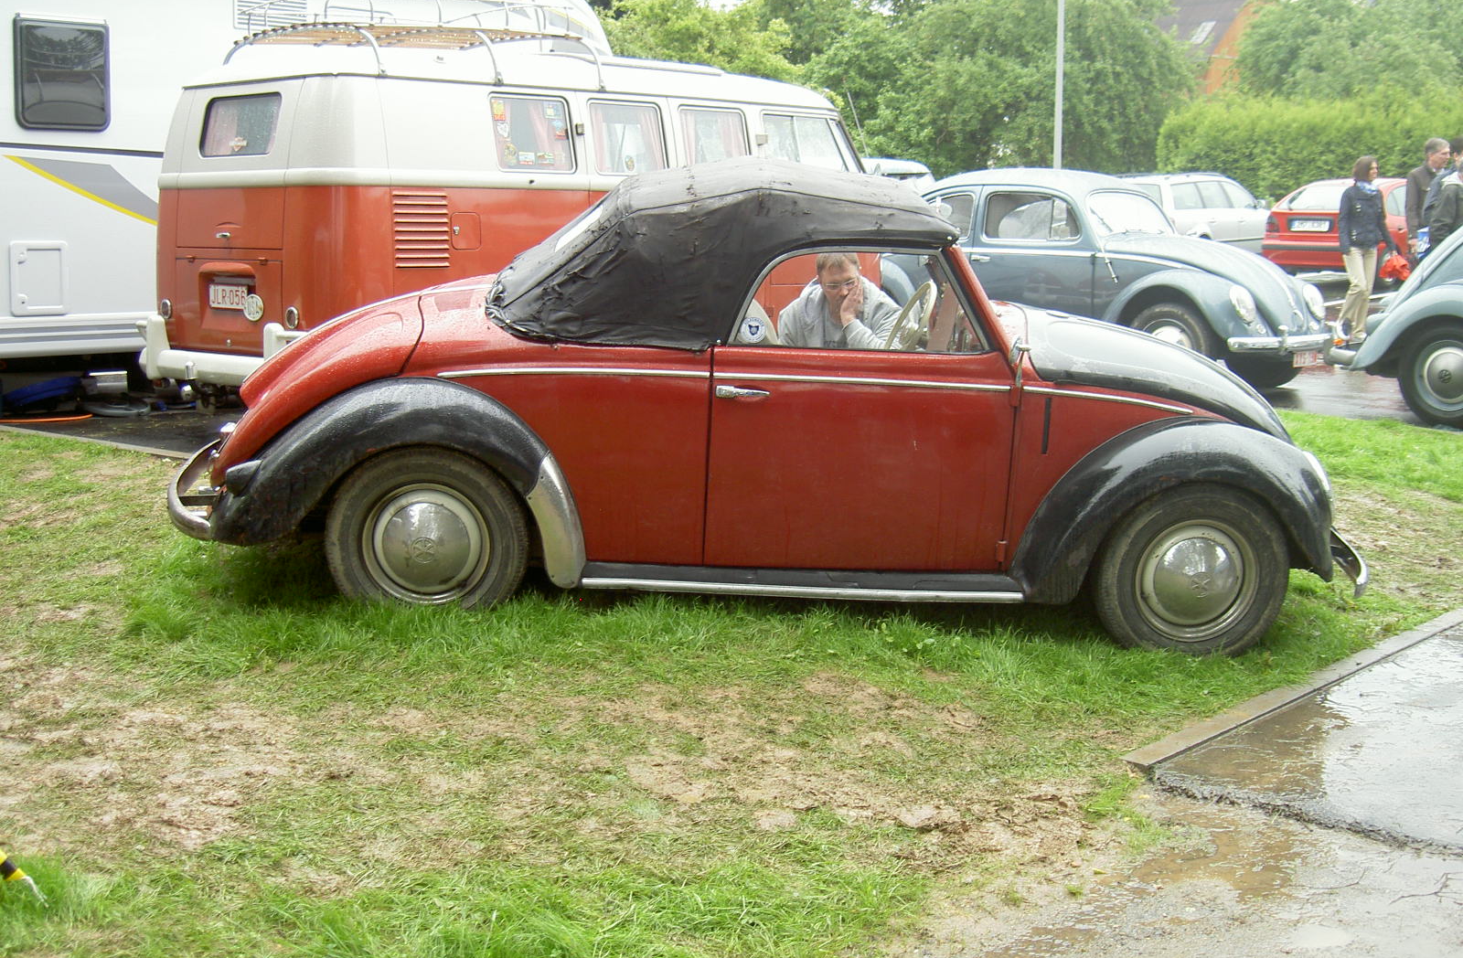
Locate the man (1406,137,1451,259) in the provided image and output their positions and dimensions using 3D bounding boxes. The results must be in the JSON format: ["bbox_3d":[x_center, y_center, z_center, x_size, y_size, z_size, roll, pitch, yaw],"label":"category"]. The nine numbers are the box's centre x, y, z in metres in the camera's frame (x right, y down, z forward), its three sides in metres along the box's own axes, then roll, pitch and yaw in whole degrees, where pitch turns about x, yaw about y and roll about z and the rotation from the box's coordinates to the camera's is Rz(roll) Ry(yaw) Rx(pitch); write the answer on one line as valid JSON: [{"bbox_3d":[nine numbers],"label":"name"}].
[{"bbox_3d":[5.854,-1.970,15.600,0.360,1.780,0.520,1,8,10],"label":"man"}]

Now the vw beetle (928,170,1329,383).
[{"bbox_3d":[2.293,-1.424,13.201,4.070,1.500,1.540,7,10,41],"label":"vw beetle"}]

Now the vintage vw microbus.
[{"bbox_3d":[-1.045,-1.435,10.321,4.280,2.120,1.760,-7,11,-44],"label":"vintage vw microbus"}]

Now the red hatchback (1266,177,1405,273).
[{"bbox_3d":[8.541,-3.162,24.411,1.700,1.420,4.150,7,11,43],"label":"red hatchback"}]

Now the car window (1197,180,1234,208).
[{"bbox_3d":[7.288,-4.277,28.000,0.100,0.420,0.950,7,10,42],"label":"car window"}]

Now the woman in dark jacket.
[{"bbox_3d":[5.559,-2.031,16.400,0.500,1.670,0.360,-6,10,-40],"label":"woman in dark jacket"}]

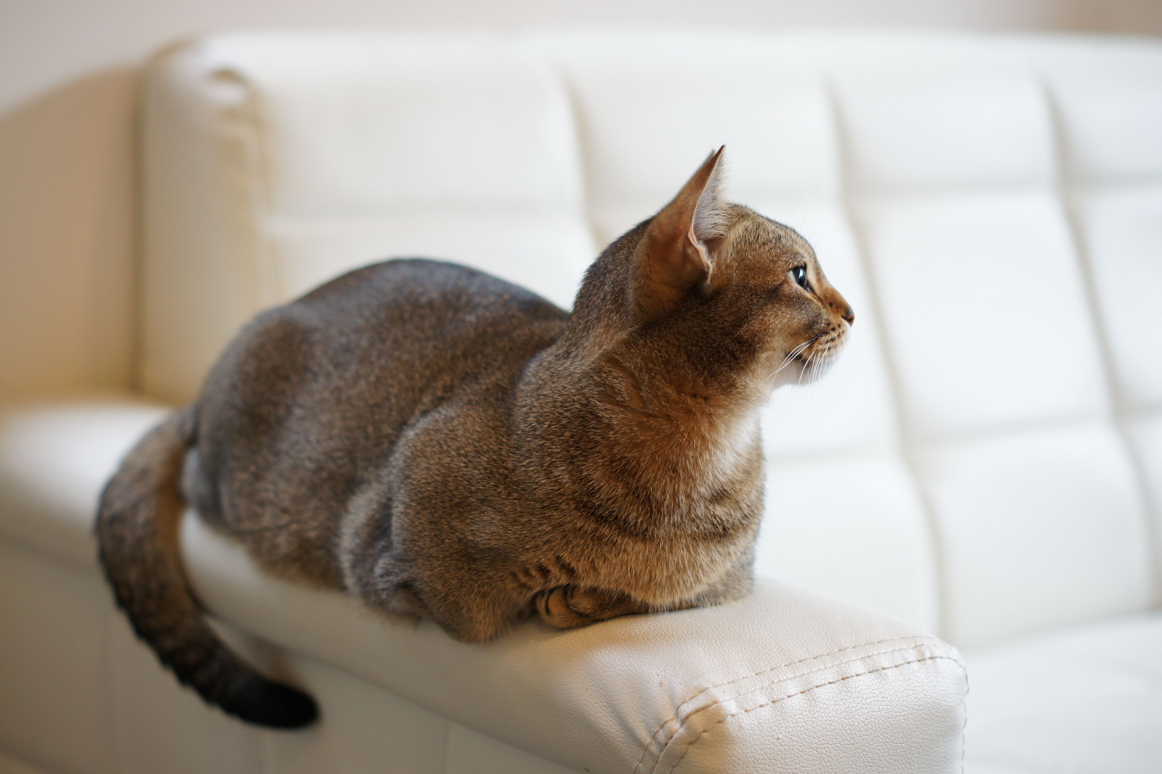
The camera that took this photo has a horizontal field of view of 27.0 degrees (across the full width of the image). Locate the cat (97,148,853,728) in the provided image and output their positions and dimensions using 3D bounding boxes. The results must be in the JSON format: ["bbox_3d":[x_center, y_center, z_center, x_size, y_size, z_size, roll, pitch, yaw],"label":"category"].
[{"bbox_3d":[-0.073,0.025,1.374,0.235,0.332,0.455,-6,10,-35],"label":"cat"}]

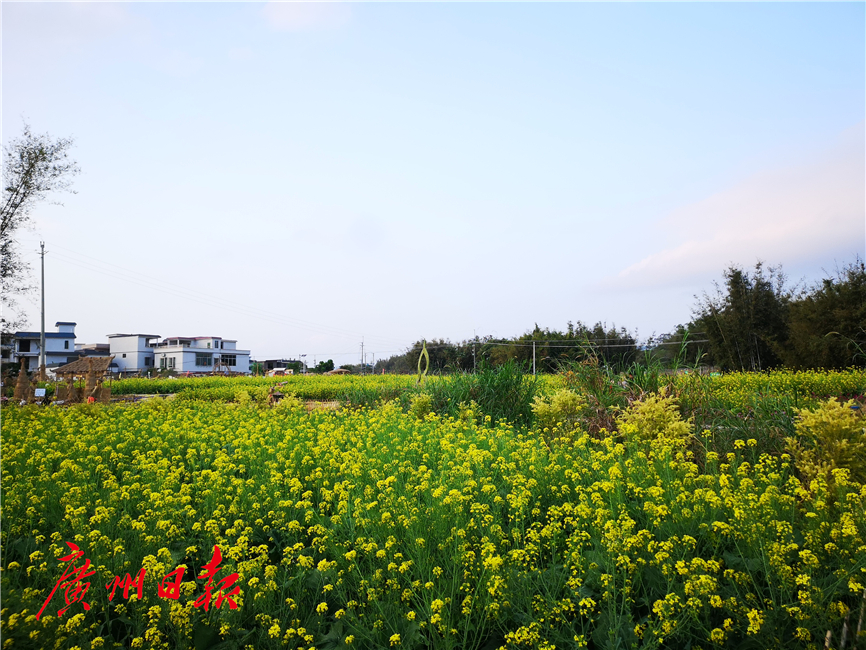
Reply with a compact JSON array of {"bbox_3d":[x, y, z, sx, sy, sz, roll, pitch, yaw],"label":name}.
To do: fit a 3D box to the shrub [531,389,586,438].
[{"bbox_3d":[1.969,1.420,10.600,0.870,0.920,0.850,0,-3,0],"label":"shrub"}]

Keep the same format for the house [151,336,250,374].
[{"bbox_3d":[-43.433,5.804,126.500,7.800,6.700,15.500,-2,-4,28],"label":"house"}]

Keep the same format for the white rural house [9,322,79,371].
[{"bbox_3d":[-78.295,4.529,136.000,11.000,9.600,9.000,1,-4,-23],"label":"white rural house"}]

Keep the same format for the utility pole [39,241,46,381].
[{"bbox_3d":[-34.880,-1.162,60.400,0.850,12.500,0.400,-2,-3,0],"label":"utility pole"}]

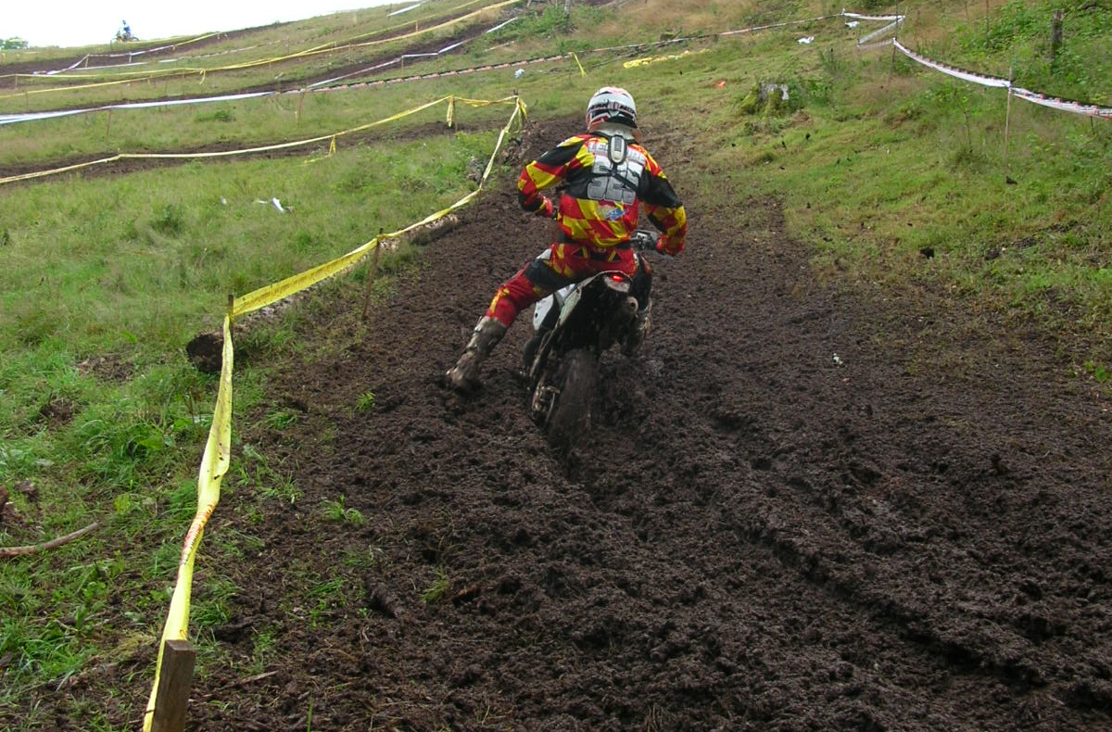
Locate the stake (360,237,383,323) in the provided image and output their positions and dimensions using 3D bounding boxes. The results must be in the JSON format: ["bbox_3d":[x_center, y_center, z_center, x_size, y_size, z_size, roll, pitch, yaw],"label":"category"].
[{"bbox_3d":[-1.573,-0.757,12.800,0.035,0.770,0.035,12,-2,0],"label":"stake"}]

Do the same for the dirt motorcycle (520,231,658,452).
[{"bbox_3d":[0.102,-0.204,8.401,0.800,1.200,2.100,14,6,-8],"label":"dirt motorcycle"}]

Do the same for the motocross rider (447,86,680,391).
[{"bbox_3d":[0.100,-0.660,7.950,1.120,1.660,0.900,7,0,-12],"label":"motocross rider"}]

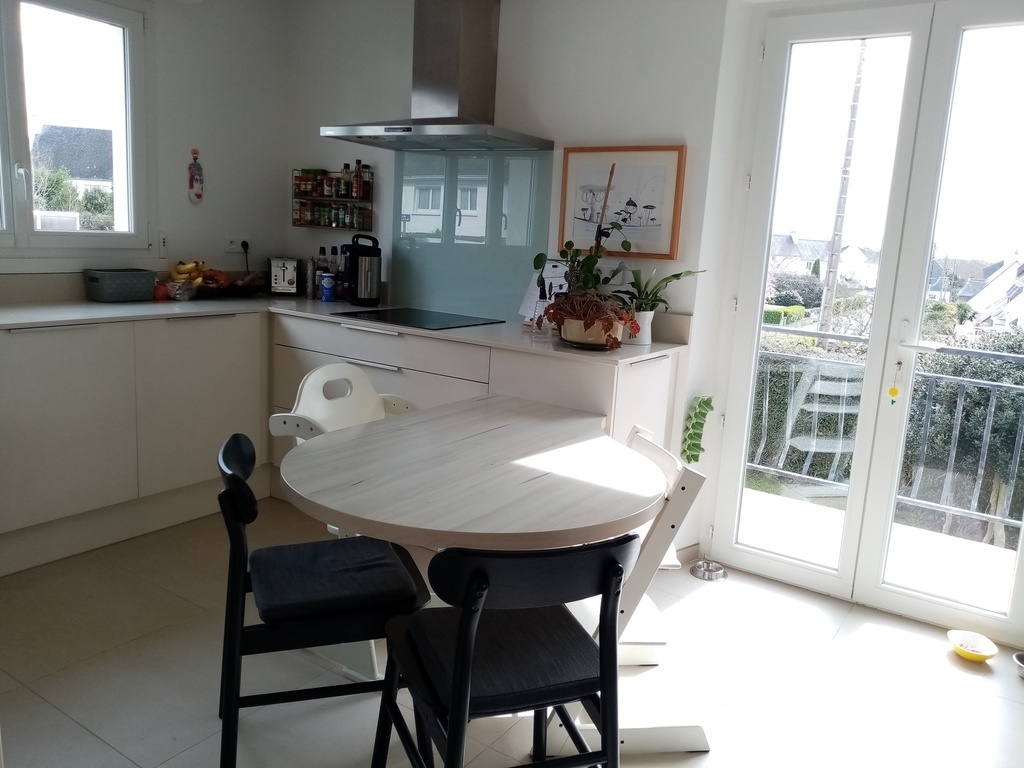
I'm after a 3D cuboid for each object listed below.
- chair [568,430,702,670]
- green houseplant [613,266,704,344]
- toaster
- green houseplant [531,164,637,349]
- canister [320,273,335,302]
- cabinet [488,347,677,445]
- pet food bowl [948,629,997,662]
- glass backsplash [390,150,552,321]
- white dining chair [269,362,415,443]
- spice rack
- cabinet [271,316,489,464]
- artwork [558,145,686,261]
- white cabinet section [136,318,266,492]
[{"bbox_3d":[0.284,0.540,2.165,0.490,0.790,0.455,2,11,-7],"label":"chair"},{"bbox_3d":[0.553,-0.295,2.925,0.300,0.301,0.250,11,13,33],"label":"green houseplant"},{"bbox_3d":[-1.193,-0.561,4.051,0.165,0.195,0.270,0,11,-15],"label":"toaster"},{"bbox_3d":[0.289,-0.470,2.822,0.330,0.655,0.320,11,13,33],"label":"green houseplant"},{"bbox_3d":[-0.928,-0.490,3.903,0.070,0.142,0.070,1,11,-13],"label":"canister"},{"bbox_3d":[0.280,0.238,3.014,0.520,0.772,0.575,11,13,33],"label":"cabinet"},{"bbox_3d":[1.569,0.904,2.625,0.155,0.045,0.155,11,13,33],"label":"pet food bowl"},{"bbox_3d":[-0.221,-0.693,3.561,0.905,0.751,0.012,11,13,33],"label":"glass backsplash"},{"bbox_3d":[-0.438,0.391,2.465,0.530,0.885,0.460,11,13,33],"label":"white dining chair"},{"bbox_3d":[-0.932,-0.960,3.958,0.500,0.325,0.094,11,13,33],"label":"spice rack"},{"bbox_3d":[-0.435,0.105,3.484,1.205,0.772,0.575,11,13,33],"label":"cabinet"},{"bbox_3d":[0.431,-0.732,3.102,0.535,0.425,0.022,11,13,33],"label":"artwork"},{"bbox_3d":[-1.550,0.028,3.444,0.560,0.720,0.605,10,13,32],"label":"white cabinet section"}]

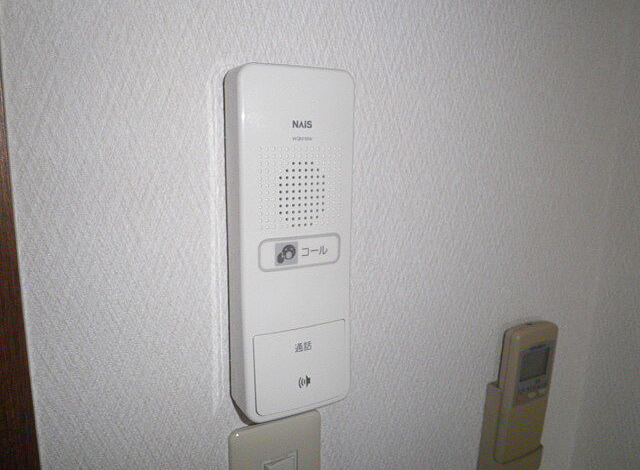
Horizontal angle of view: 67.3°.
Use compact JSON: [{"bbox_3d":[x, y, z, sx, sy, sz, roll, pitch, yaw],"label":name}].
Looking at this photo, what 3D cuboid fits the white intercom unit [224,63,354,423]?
[{"bbox_3d":[-0.018,0.008,0.300,0.075,0.213,0.025,-5,12,-28],"label":"white intercom unit"}]

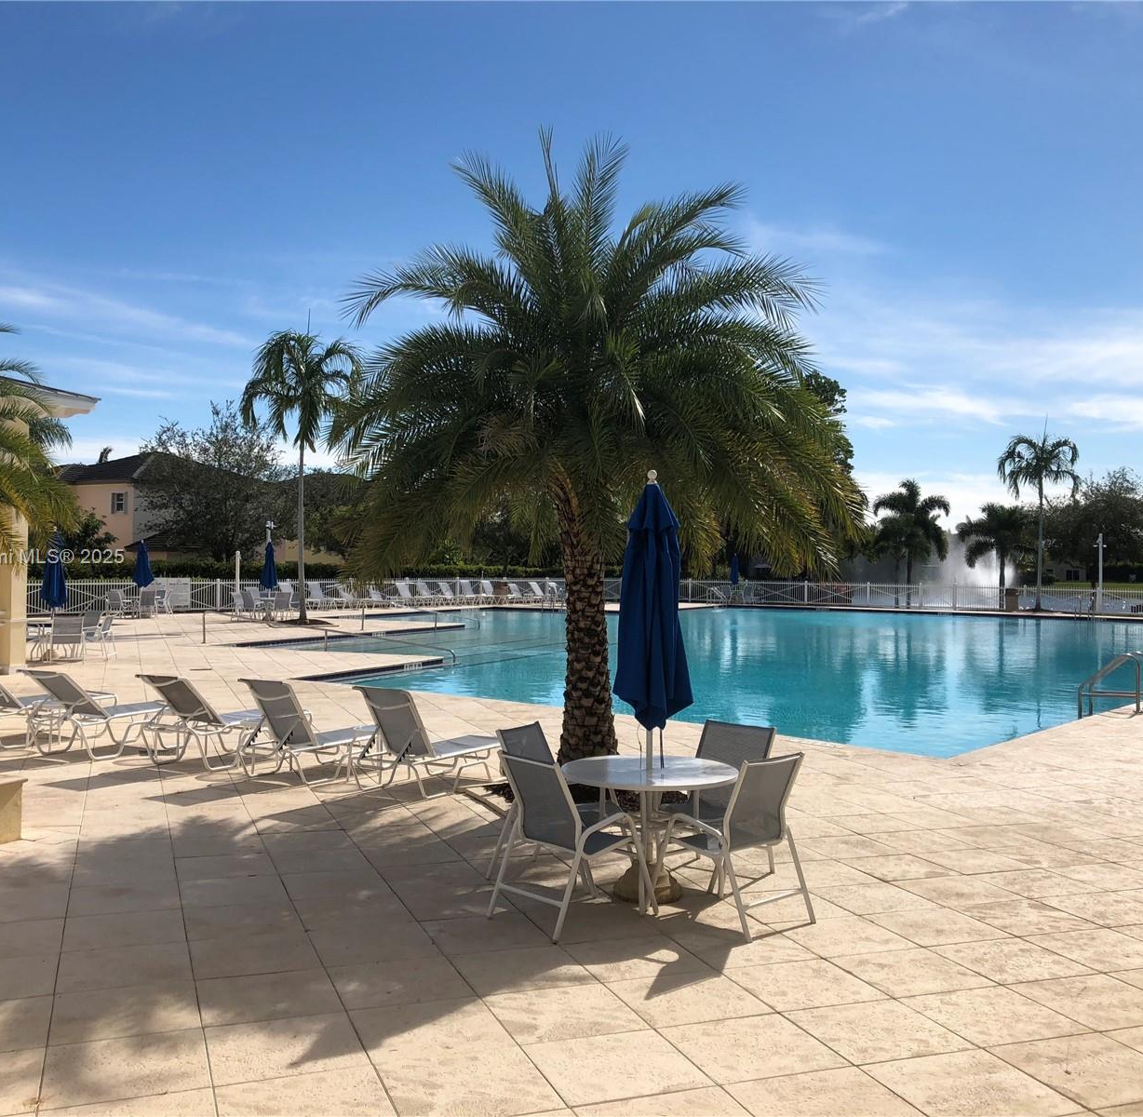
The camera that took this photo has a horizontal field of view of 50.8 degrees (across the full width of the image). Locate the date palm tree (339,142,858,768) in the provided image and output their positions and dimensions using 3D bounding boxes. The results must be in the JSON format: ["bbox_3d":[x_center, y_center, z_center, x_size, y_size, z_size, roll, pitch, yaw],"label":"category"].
[{"bbox_3d":[0.220,-0.720,9.600,4.250,5.360,4.300,1,0,0],"label":"date palm tree"}]

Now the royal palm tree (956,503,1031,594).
[{"bbox_3d":[20.400,-0.100,58.000,3.800,5.100,3.800,1,0,0],"label":"royal palm tree"}]

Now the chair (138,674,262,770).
[{"bbox_3d":[-3.452,1.581,12.052,0.690,0.880,1.680,1,-1,29],"label":"chair"}]

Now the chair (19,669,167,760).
[{"bbox_3d":[-4.479,1.455,11.795,0.660,0.850,1.780,1,0,28],"label":"chair"}]

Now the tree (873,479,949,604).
[{"bbox_3d":[18.067,-0.768,64.019,4.100,6.900,4.100,1,0,0],"label":"tree"}]

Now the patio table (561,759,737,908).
[{"bbox_3d":[0.479,1.652,7.309,1.070,0.725,1.070,1,0,0],"label":"patio table"}]

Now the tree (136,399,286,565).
[{"bbox_3d":[-17.541,-2.615,59.027,7.200,9.700,6.800,1,-1,0],"label":"tree"}]

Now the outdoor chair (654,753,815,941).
[{"bbox_3d":[0.914,1.569,6.866,0.590,0.930,0.770,1,-1,-41],"label":"outdoor chair"}]

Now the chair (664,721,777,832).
[{"bbox_3d":[0.832,1.521,7.482,0.580,0.900,0.745,1,0,38],"label":"chair"}]

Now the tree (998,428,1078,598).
[{"bbox_3d":[22.000,-1.741,56.522,3.850,8.500,3.850,1,0,0],"label":"tree"}]

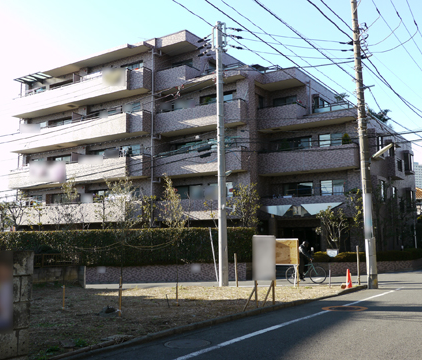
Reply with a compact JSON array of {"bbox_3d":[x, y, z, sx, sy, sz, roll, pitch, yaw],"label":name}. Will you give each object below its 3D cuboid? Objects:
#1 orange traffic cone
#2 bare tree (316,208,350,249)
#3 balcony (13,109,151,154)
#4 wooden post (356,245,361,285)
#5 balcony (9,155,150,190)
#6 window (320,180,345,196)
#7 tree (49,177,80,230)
[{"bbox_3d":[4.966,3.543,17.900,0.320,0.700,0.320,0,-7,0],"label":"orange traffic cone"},{"bbox_3d":[6.133,2.575,25.200,1.700,2.550,1.600,0,-7,0],"label":"bare tree"},{"bbox_3d":[-9.684,-3.279,36.130,13.350,1.400,1.350,-5,-8,34],"label":"balcony"},{"bbox_3d":[5.638,3.250,19.066,0.100,1.500,0.100,0,-7,0],"label":"wooden post"},{"bbox_3d":[-9.406,-0.342,34.842,12.300,1.300,1.600,-5,-9,31],"label":"balcony"},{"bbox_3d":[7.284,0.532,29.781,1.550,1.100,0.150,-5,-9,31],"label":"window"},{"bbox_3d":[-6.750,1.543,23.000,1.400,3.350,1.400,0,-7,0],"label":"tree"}]

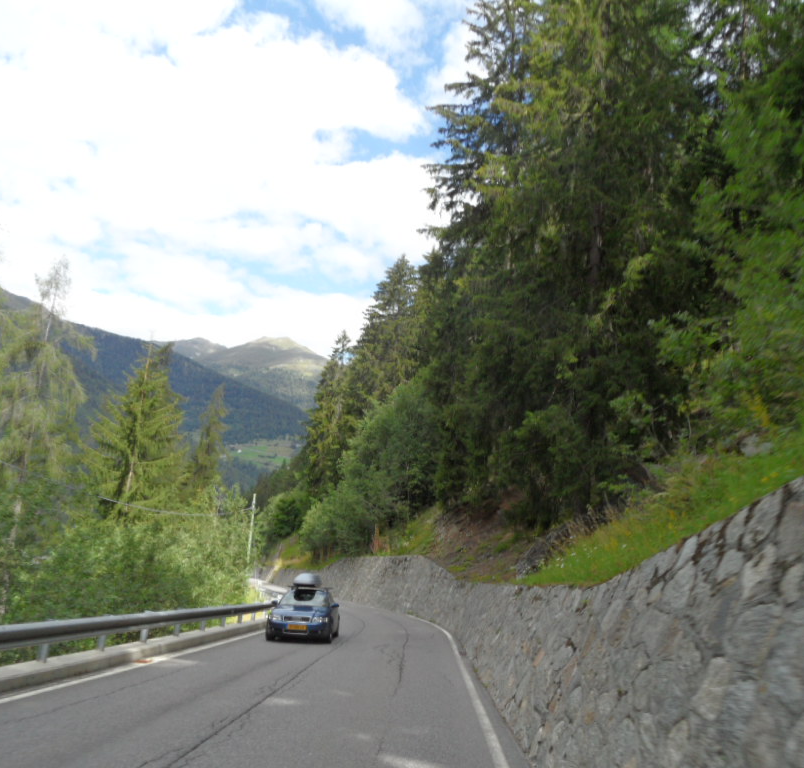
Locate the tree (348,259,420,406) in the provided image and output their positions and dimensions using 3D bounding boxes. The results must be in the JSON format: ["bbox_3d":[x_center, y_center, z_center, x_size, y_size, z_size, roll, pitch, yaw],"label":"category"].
[{"bbox_3d":[-0.875,-1.994,54.000,6.000,16.400,6.000,2,-13,0],"label":"tree"}]

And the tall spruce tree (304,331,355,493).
[{"bbox_3d":[-6.852,3.421,70.000,5.200,17.800,5.200,2,-13,0],"label":"tall spruce tree"}]

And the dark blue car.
[{"bbox_3d":[-2.788,6.595,21.105,1.810,1.830,4.550,2,-16,-1],"label":"dark blue car"}]

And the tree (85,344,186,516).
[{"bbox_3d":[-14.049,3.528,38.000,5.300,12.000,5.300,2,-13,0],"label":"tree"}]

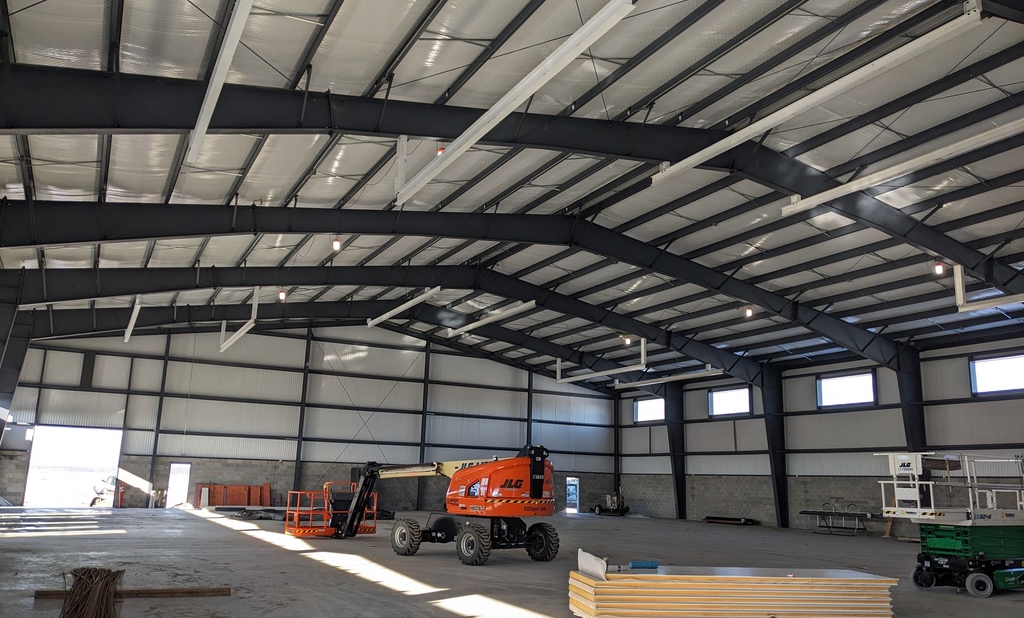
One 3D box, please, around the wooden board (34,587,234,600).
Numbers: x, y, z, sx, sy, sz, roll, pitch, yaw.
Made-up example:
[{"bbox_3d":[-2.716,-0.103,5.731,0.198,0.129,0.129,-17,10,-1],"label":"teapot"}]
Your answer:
[{"bbox_3d":[-5.428,4.131,11.580,2.590,0.090,0.100,6,-13,-19],"label":"wooden board"}]

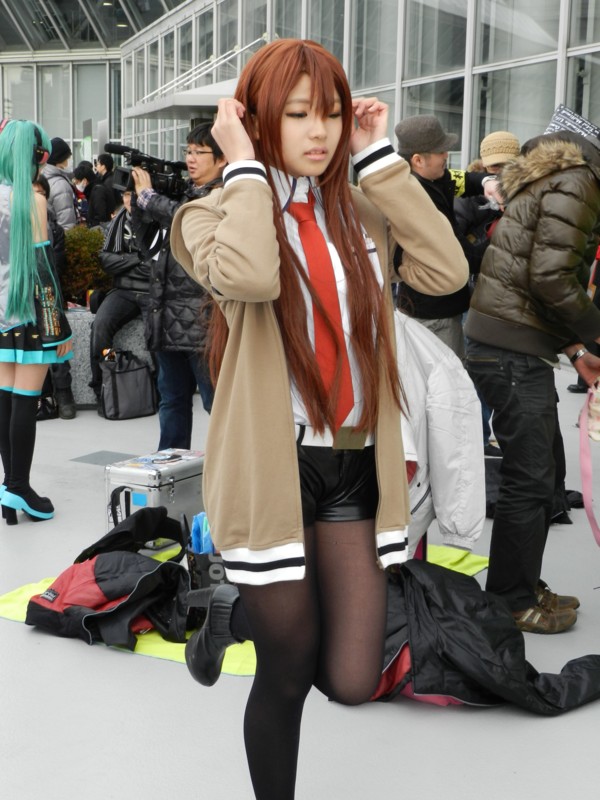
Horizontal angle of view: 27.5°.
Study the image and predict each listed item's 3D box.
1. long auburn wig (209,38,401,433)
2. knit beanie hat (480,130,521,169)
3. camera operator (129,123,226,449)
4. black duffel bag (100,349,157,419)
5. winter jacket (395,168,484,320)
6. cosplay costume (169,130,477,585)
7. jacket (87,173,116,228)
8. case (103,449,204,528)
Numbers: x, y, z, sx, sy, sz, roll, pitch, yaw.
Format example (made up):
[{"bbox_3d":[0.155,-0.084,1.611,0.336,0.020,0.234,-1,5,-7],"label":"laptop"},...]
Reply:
[{"bbox_3d":[-0.001,-0.288,2.153,0.290,0.673,0.300,-4,11,-30],"label":"long auburn wig"},{"bbox_3d":[0.992,-1.239,6.053,0.210,0.190,0.250,3,10,8],"label":"knit beanie hat"},{"bbox_3d":[-0.613,-0.523,6.177,0.500,1.717,0.520,-4,11,-29],"label":"camera operator"},{"bbox_3d":[-1.053,-0.106,7.562,0.330,0.400,0.190,-8,14,-43],"label":"black duffel bag"},{"bbox_3d":[0.561,-0.630,4.963,0.420,0.603,0.500,5,10,18],"label":"winter jacket"},{"bbox_3d":[0.029,-0.067,2.191,0.480,0.785,0.400,-5,12,-32],"label":"cosplay costume"},{"bbox_3d":[-2.151,-2.106,13.345,0.380,0.720,0.500,5,11,21],"label":"jacket"},{"bbox_3d":[-0.584,0.391,5.068,0.240,0.300,0.420,6,11,24],"label":"case"}]

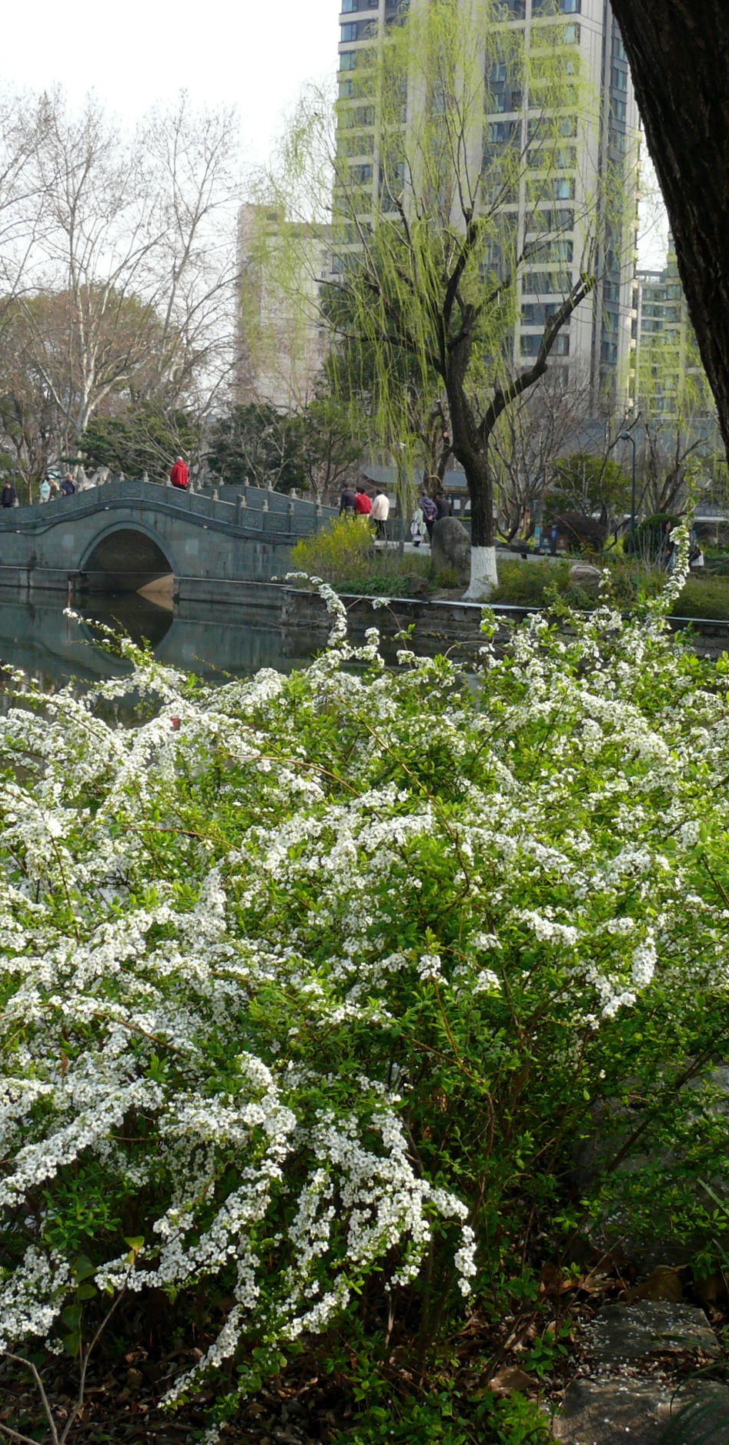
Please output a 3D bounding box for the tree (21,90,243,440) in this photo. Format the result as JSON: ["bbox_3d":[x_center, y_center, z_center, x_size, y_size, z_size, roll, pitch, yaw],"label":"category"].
[{"bbox_3d":[-10.509,-17.984,86.765,9.800,20.300,9.500,2,5,0],"label":"tree"}]

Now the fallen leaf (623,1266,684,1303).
[{"bbox_3d":[0.579,1.109,3.895,0.125,0.085,0.070,2,5,0],"label":"fallen leaf"}]

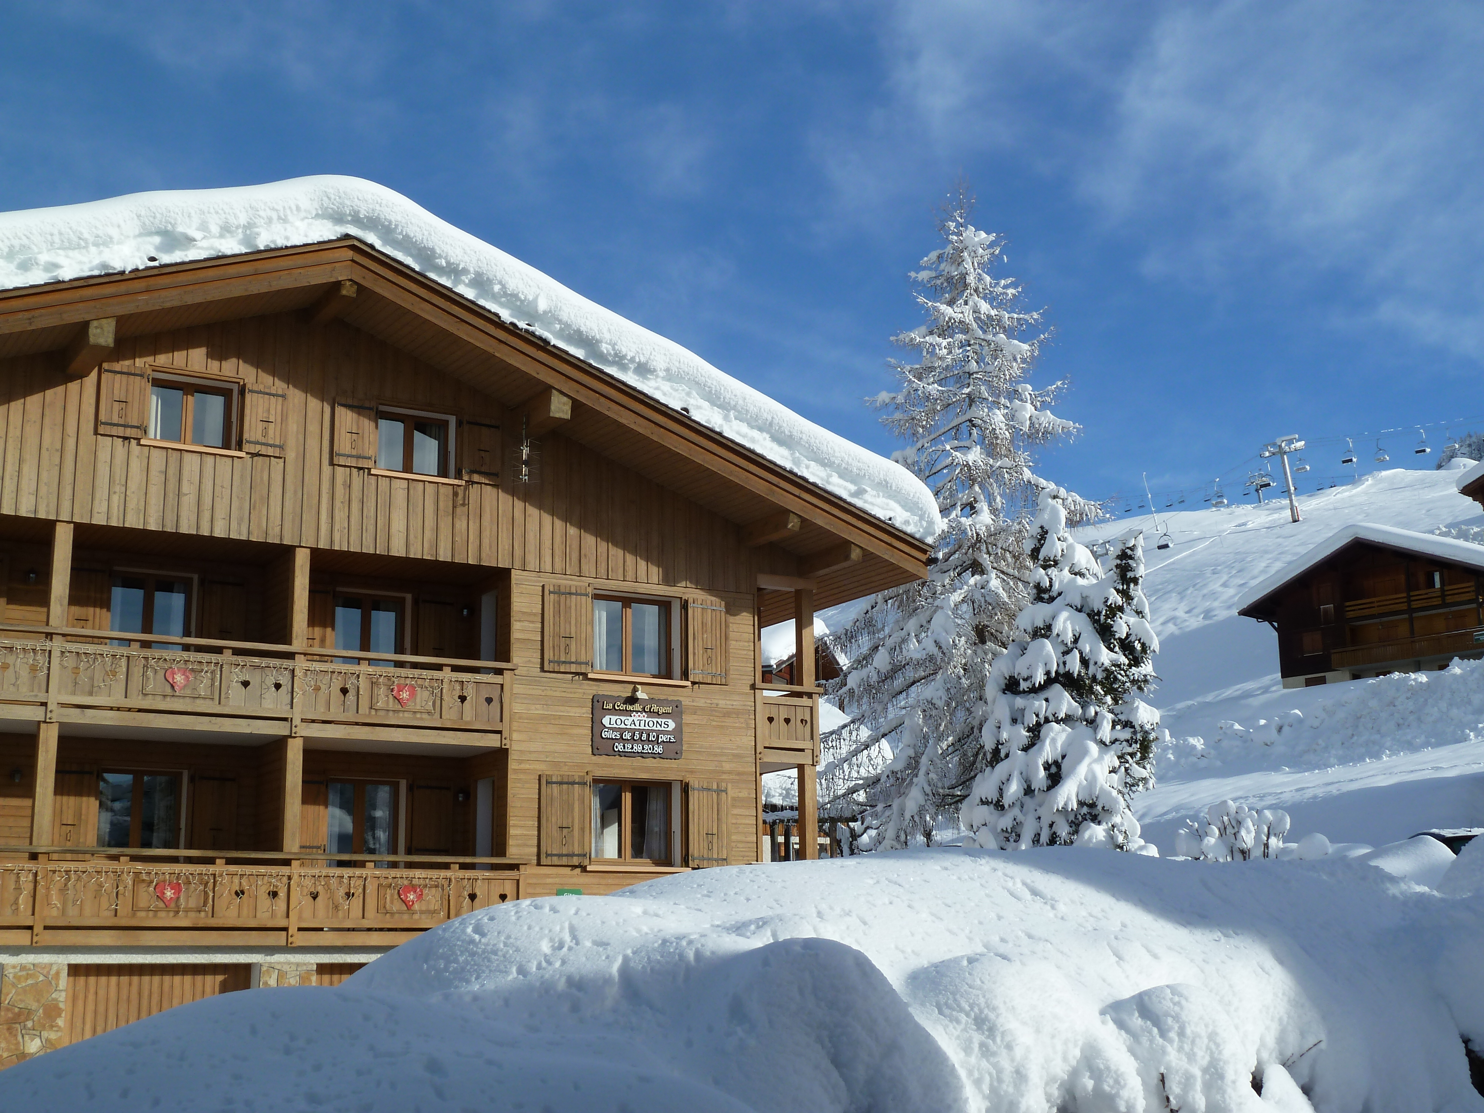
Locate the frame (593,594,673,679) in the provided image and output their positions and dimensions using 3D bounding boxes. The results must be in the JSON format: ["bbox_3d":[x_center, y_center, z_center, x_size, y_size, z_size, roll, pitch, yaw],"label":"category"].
[{"bbox_3d":[-1.642,1.184,27.926,1.362,1.194,0.090,7,-15,-29],"label":"frame"}]

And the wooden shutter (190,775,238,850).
[{"bbox_3d":[-7.188,3.570,25.725,0.598,1.239,0.050,7,-15,-29],"label":"wooden shutter"}]

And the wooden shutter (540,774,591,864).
[{"bbox_3d":[-2.486,3.719,26.556,0.746,1.258,0.050,7,-15,-29],"label":"wooden shutter"}]

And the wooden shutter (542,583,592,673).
[{"bbox_3d":[-2.502,1.053,27.166,0.735,1.240,0.050,7,-15,-29],"label":"wooden shutter"}]

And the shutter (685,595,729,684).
[{"bbox_3d":[-0.506,1.277,28.290,0.644,1.271,0.050,7,-15,-29],"label":"shutter"}]

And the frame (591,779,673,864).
[{"bbox_3d":[-1.614,3.859,27.322,1.363,1.242,0.090,7,-15,-29],"label":"frame"}]

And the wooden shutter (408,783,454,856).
[{"bbox_3d":[-4.465,4.261,27.170,0.608,2.080,0.050,7,-15,-29],"label":"wooden shutter"}]

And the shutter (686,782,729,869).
[{"bbox_3d":[-0.465,3.940,27.696,0.672,1.241,0.050,7,-15,-29],"label":"shutter"}]

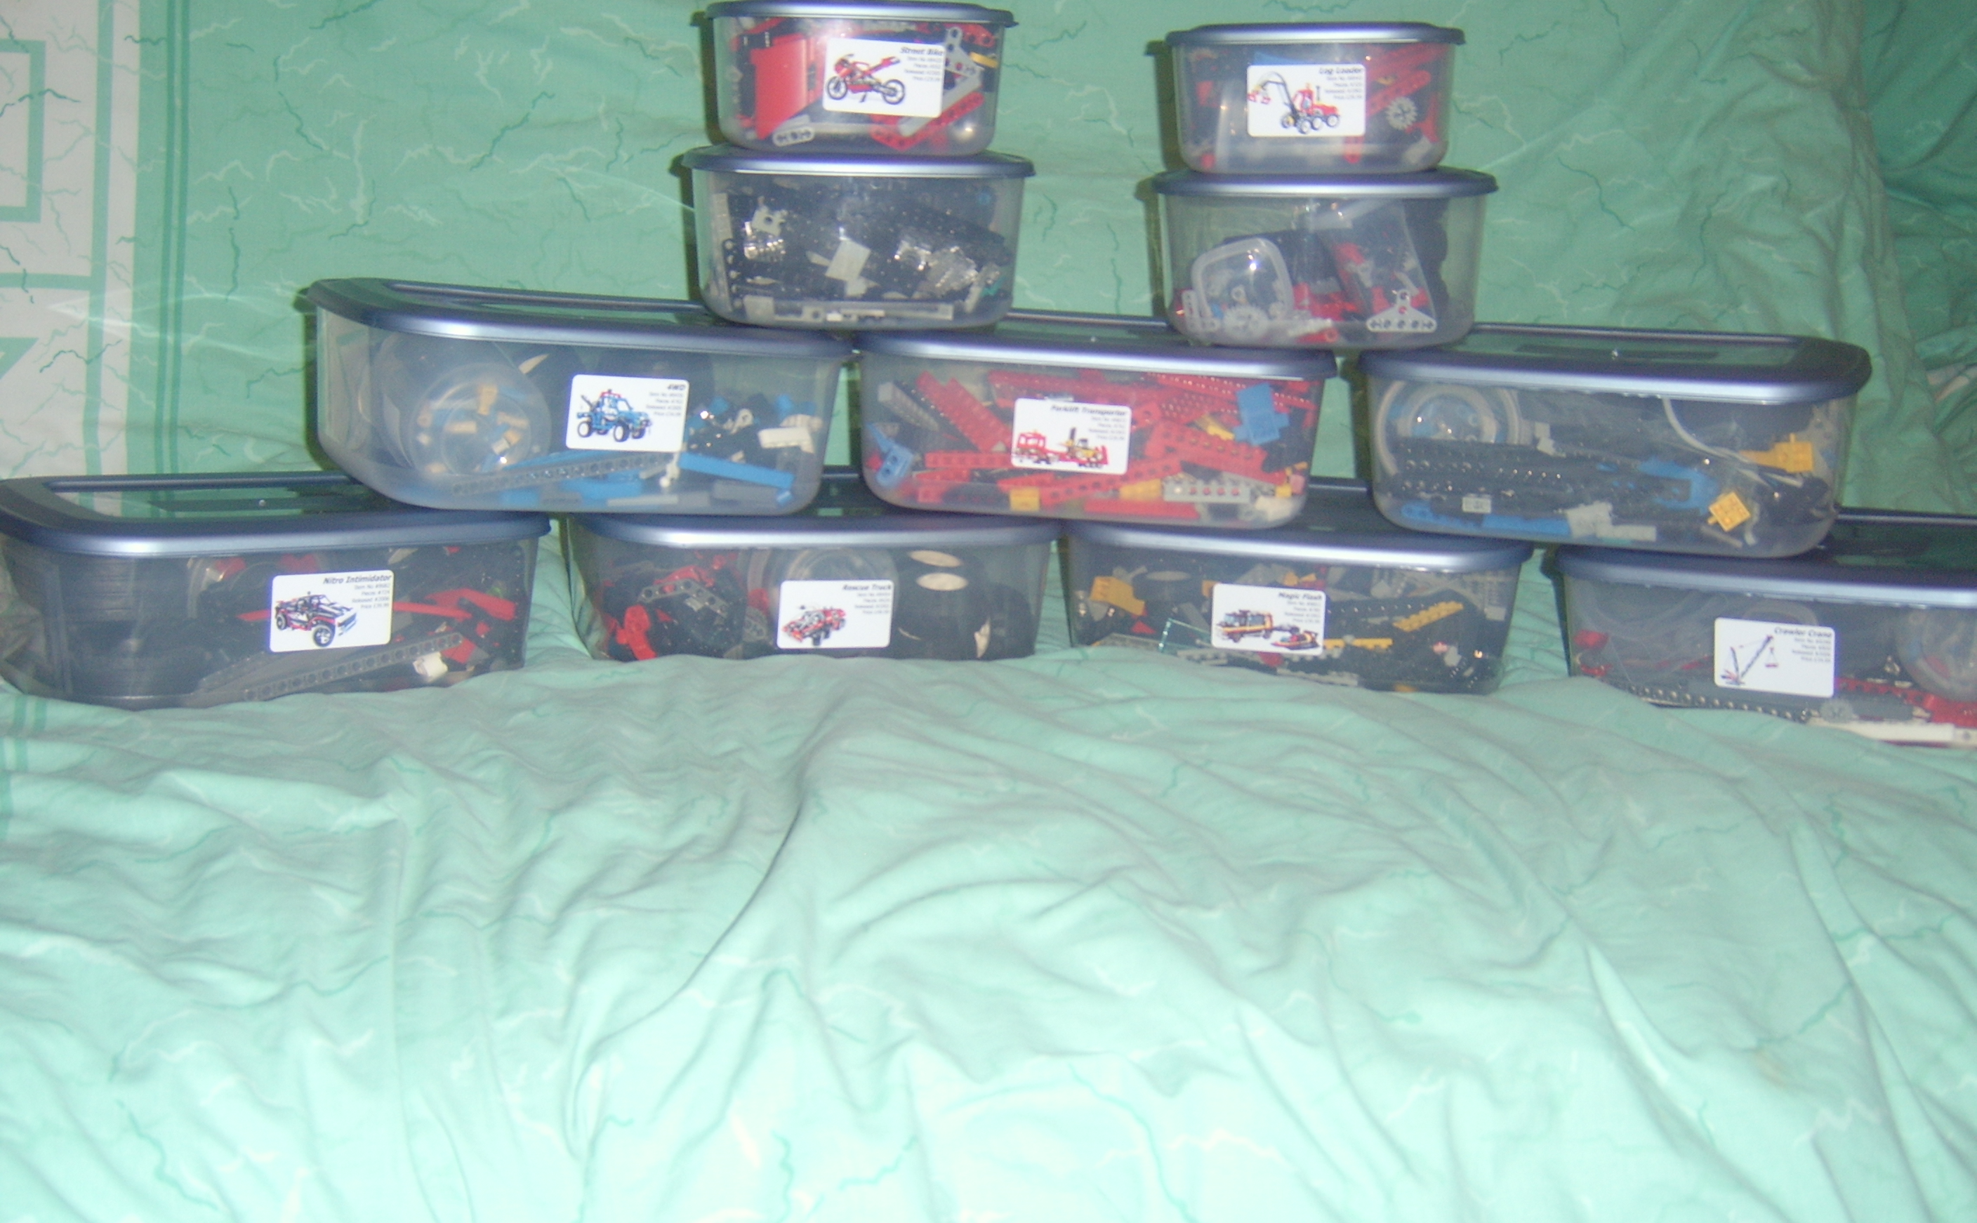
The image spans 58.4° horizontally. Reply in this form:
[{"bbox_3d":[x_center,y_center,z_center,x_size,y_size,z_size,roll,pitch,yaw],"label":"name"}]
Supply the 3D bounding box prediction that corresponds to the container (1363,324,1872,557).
[{"bbox_3d":[0.364,-0.105,1.044,0.272,0.100,0.197,7,17,24],"label":"container"}]

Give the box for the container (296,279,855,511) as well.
[{"bbox_3d":[-0.226,-0.119,0.987,0.272,0.100,0.197,-2,16,-34],"label":"container"}]

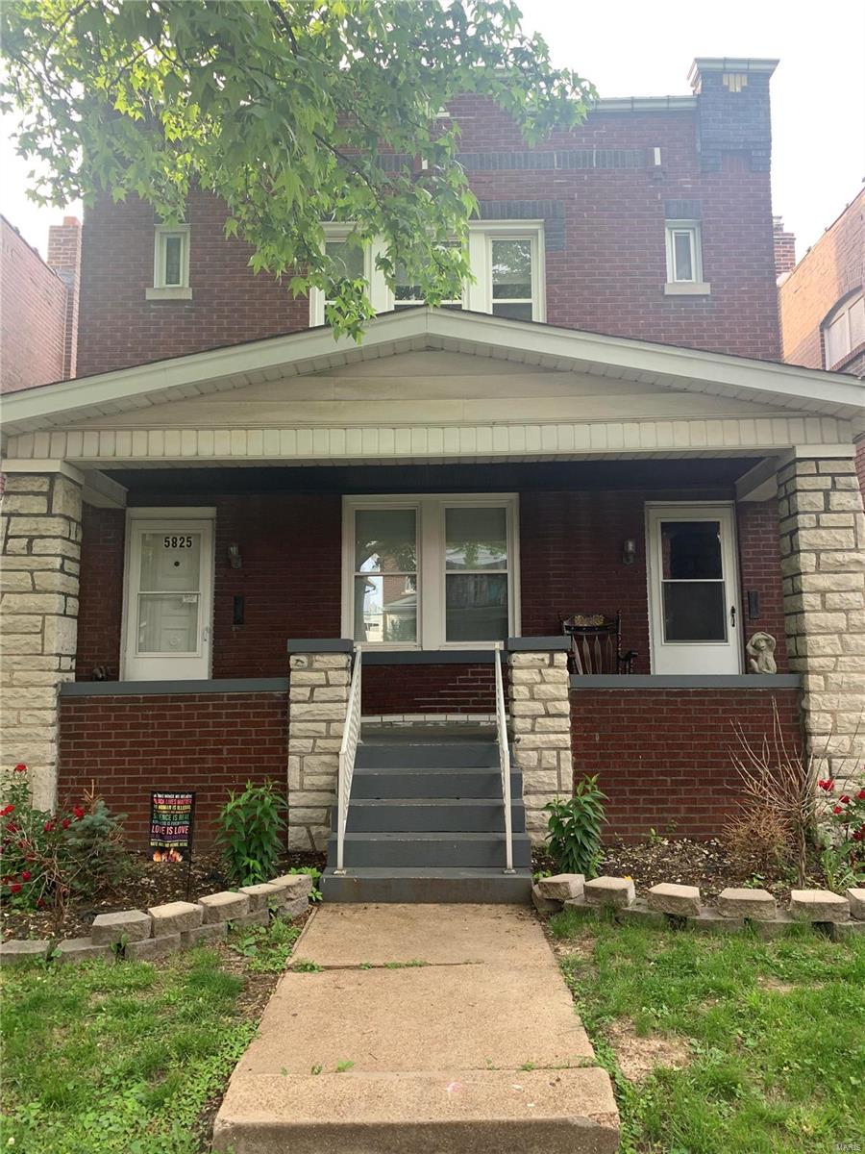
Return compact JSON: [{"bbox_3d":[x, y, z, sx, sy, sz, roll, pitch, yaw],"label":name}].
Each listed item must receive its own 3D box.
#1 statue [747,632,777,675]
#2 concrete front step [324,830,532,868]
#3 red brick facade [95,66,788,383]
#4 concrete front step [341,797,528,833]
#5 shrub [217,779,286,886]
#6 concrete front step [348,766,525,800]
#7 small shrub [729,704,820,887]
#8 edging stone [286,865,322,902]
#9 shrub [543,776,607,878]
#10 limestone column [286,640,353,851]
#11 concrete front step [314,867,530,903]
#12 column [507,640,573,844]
[{"bbox_3d":[2.548,0.593,6.749,0.216,0.329,0.220,0,-7,1],"label":"statue"},{"bbox_3d":[-0.025,1.805,5.747,1.337,0.175,0.296,0,-7,1],"label":"concrete front step"},{"bbox_3d":[-0.088,-3.642,9.018,7.190,3.370,0.320,-1,-7,2],"label":"red brick facade"},{"bbox_3d":[-0.022,1.646,5.985,1.305,0.178,0.320,-1,-7,2],"label":"concrete front step"},{"bbox_3d":[-1.201,1.657,5.767,0.460,0.610,0.420,-1,-7,2],"label":"shrub"},{"bbox_3d":[-0.017,1.529,6.405,1.344,0.181,0.312,0,-7,1],"label":"concrete front step"},{"bbox_3d":[2.102,1.334,5.339,0.495,1.089,0.500,0,-7,1],"label":"small shrub"},{"bbox_3d":[-0.873,1.885,5.225,0.180,0.100,0.290,-3,-7,23],"label":"edging stone"},{"bbox_3d":[0.960,1.633,5.787,0.440,0.615,0.400,-1,-7,2],"label":"shrub"},{"bbox_3d":[-0.867,1.284,6.753,0.475,1.580,0.420,0,-7,1],"label":"limestone column"},{"bbox_3d":[-0.034,1.892,5.340,1.272,0.141,0.320,-1,-7,2],"label":"concrete front step"},{"bbox_3d":[0.826,1.250,6.690,0.472,1.521,0.470,-1,-7,2],"label":"column"}]

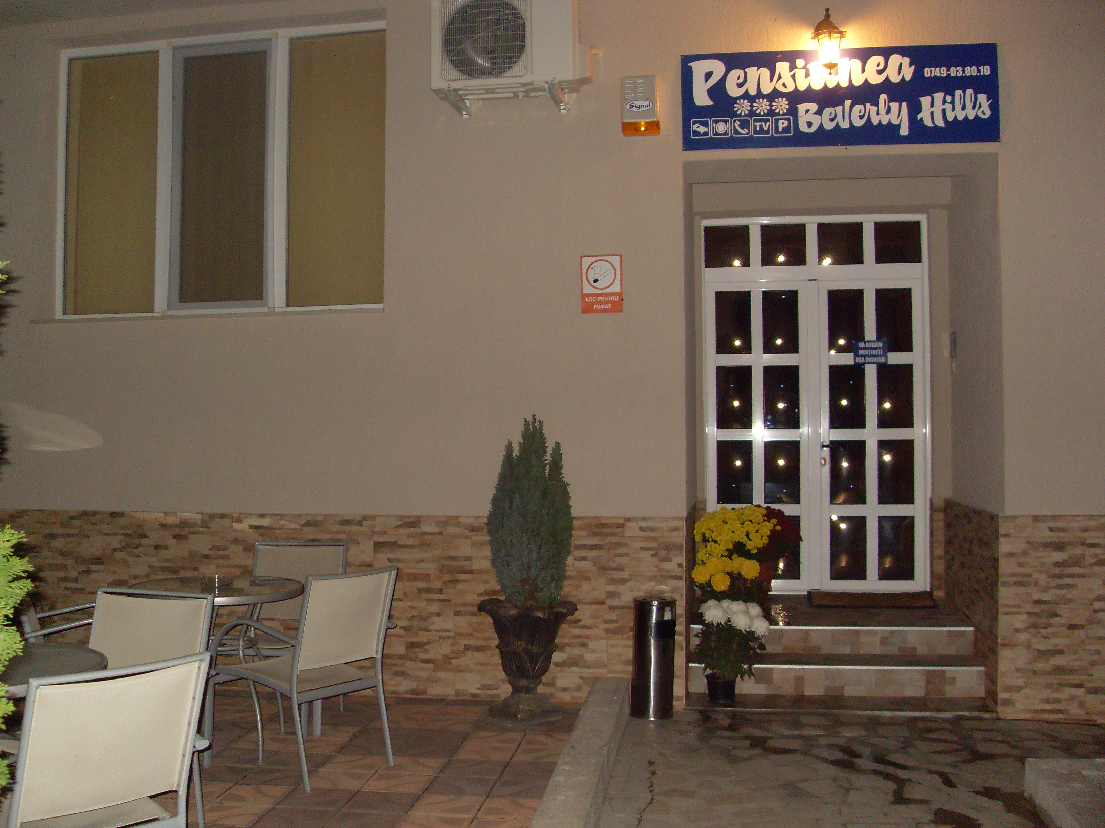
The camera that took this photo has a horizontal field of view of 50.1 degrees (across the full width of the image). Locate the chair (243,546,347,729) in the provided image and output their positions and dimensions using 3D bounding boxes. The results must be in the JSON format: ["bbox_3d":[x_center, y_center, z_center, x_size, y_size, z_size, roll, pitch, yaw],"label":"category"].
[{"bbox_3d":[-1.368,1.126,5.999,0.565,0.850,0.660,0,-1,4],"label":"chair"}]

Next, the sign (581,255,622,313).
[{"bbox_3d":[0.267,-0.699,6.350,0.222,0.307,0.008,-1,-1,9],"label":"sign"}]

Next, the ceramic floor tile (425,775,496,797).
[{"bbox_3d":[-0.352,1.446,4.565,0.250,0.014,0.250,0,-3,6],"label":"ceramic floor tile"}]

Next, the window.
[{"bbox_3d":[-1.854,-1.354,6.637,2.060,1.590,0.100,0,-1,10],"label":"window"}]

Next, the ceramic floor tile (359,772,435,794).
[{"bbox_3d":[-0.600,1.449,4.618,0.250,0.014,0.250,0,-3,6],"label":"ceramic floor tile"}]

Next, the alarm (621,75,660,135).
[{"bbox_3d":[0.472,-1.646,6.298,0.200,0.318,0.085,0,-3,6],"label":"alarm"}]

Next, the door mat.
[{"bbox_3d":[2.046,1.189,7.567,0.761,0.020,0.420,-1,-1,9],"label":"door mat"}]

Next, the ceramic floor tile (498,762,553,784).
[{"bbox_3d":[-0.101,1.525,5.024,0.255,0.012,0.260,-1,-1,9],"label":"ceramic floor tile"}]

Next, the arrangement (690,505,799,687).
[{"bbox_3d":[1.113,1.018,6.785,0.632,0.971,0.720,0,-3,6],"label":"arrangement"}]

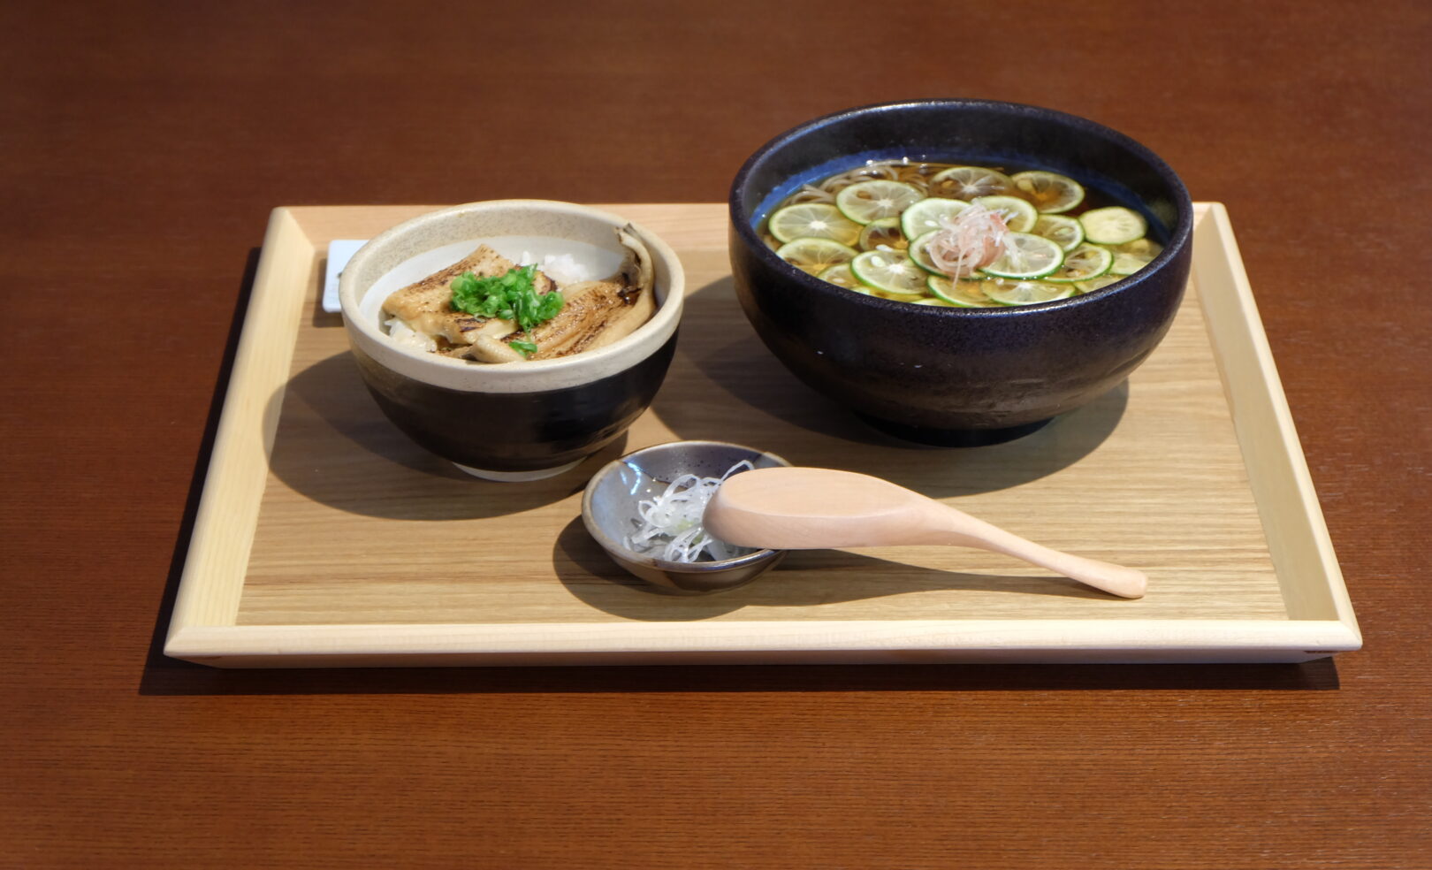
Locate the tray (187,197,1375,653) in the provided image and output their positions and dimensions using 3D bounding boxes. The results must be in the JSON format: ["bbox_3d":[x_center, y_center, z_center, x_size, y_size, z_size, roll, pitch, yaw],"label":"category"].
[{"bbox_3d":[0.016,-0.005,1.200,0.425,0.024,0.323,0,33,0],"label":"tray"}]

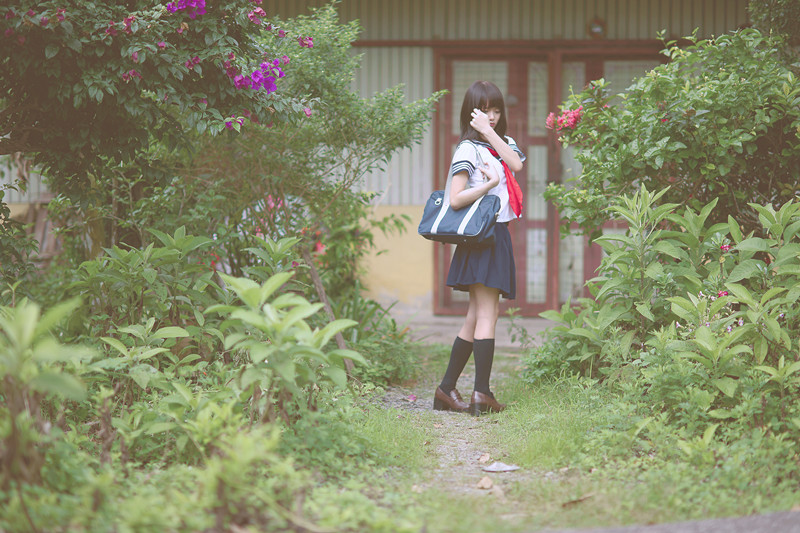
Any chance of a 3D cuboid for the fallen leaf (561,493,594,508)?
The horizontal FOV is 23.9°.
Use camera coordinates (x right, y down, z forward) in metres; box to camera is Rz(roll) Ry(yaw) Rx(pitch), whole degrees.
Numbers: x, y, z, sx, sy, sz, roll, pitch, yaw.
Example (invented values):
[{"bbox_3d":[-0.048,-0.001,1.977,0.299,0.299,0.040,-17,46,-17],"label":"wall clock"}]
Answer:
[{"bbox_3d":[0.606,0.799,6.450,0.135,0.030,0.060,-1,2,-31],"label":"fallen leaf"}]

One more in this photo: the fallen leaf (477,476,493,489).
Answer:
[{"bbox_3d":[0.304,0.778,6.800,0.058,0.033,0.060,0,2,0],"label":"fallen leaf"}]

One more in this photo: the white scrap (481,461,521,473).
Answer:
[{"bbox_3d":[0.388,0.764,7.220,0.147,0.030,0.100,0,2,0],"label":"white scrap"}]

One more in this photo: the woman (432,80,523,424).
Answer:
[{"bbox_3d":[0.378,-0.090,9.200,0.430,1.630,0.420,1,2,33],"label":"woman"}]

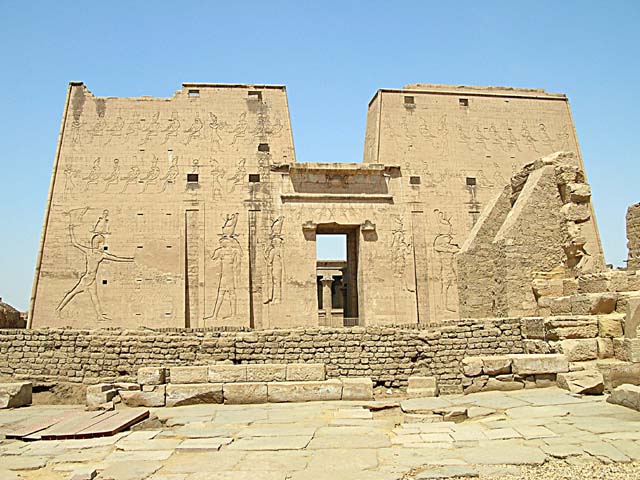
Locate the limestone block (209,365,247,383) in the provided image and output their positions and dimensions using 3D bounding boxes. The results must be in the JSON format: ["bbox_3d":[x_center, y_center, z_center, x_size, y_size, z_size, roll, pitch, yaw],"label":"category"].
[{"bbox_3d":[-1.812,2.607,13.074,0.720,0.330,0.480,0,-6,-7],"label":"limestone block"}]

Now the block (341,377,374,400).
[{"bbox_3d":[0.741,3.091,13.772,0.637,0.385,0.750,-1,-7,-3],"label":"block"}]

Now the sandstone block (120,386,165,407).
[{"bbox_3d":[-3.548,3.156,13.622,0.875,0.400,0.750,-1,-7,-3],"label":"sandstone block"}]

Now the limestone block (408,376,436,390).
[{"bbox_3d":[2.081,2.976,13.798,0.579,0.301,0.400,-1,-7,-4],"label":"limestone block"}]

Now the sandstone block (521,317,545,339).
[{"bbox_3d":[4.558,1.899,14.422,0.432,0.454,0.450,0,-7,-6],"label":"sandstone block"}]

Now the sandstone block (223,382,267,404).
[{"bbox_3d":[-1.461,2.953,12.948,0.830,0.400,0.500,0,-6,-7],"label":"sandstone block"}]

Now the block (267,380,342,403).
[{"bbox_3d":[-0.320,3.114,13.722,1.504,0.373,0.750,-1,-7,-3],"label":"block"}]

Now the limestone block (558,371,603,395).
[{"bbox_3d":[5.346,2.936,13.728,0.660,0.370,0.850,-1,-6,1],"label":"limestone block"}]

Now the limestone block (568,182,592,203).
[{"bbox_3d":[7.317,-1.312,19.046,0.649,0.545,0.500,0,-7,-8],"label":"limestone block"}]

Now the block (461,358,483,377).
[{"bbox_3d":[3.064,2.611,13.707,0.423,0.359,0.420,0,-7,-8],"label":"block"}]

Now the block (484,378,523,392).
[{"bbox_3d":[3.862,3.057,14.139,0.720,0.270,0.420,0,-6,-10],"label":"block"}]

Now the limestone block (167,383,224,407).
[{"bbox_3d":[-2.412,2.958,12.888,1.060,0.410,0.500,0,-6,-7],"label":"limestone block"}]

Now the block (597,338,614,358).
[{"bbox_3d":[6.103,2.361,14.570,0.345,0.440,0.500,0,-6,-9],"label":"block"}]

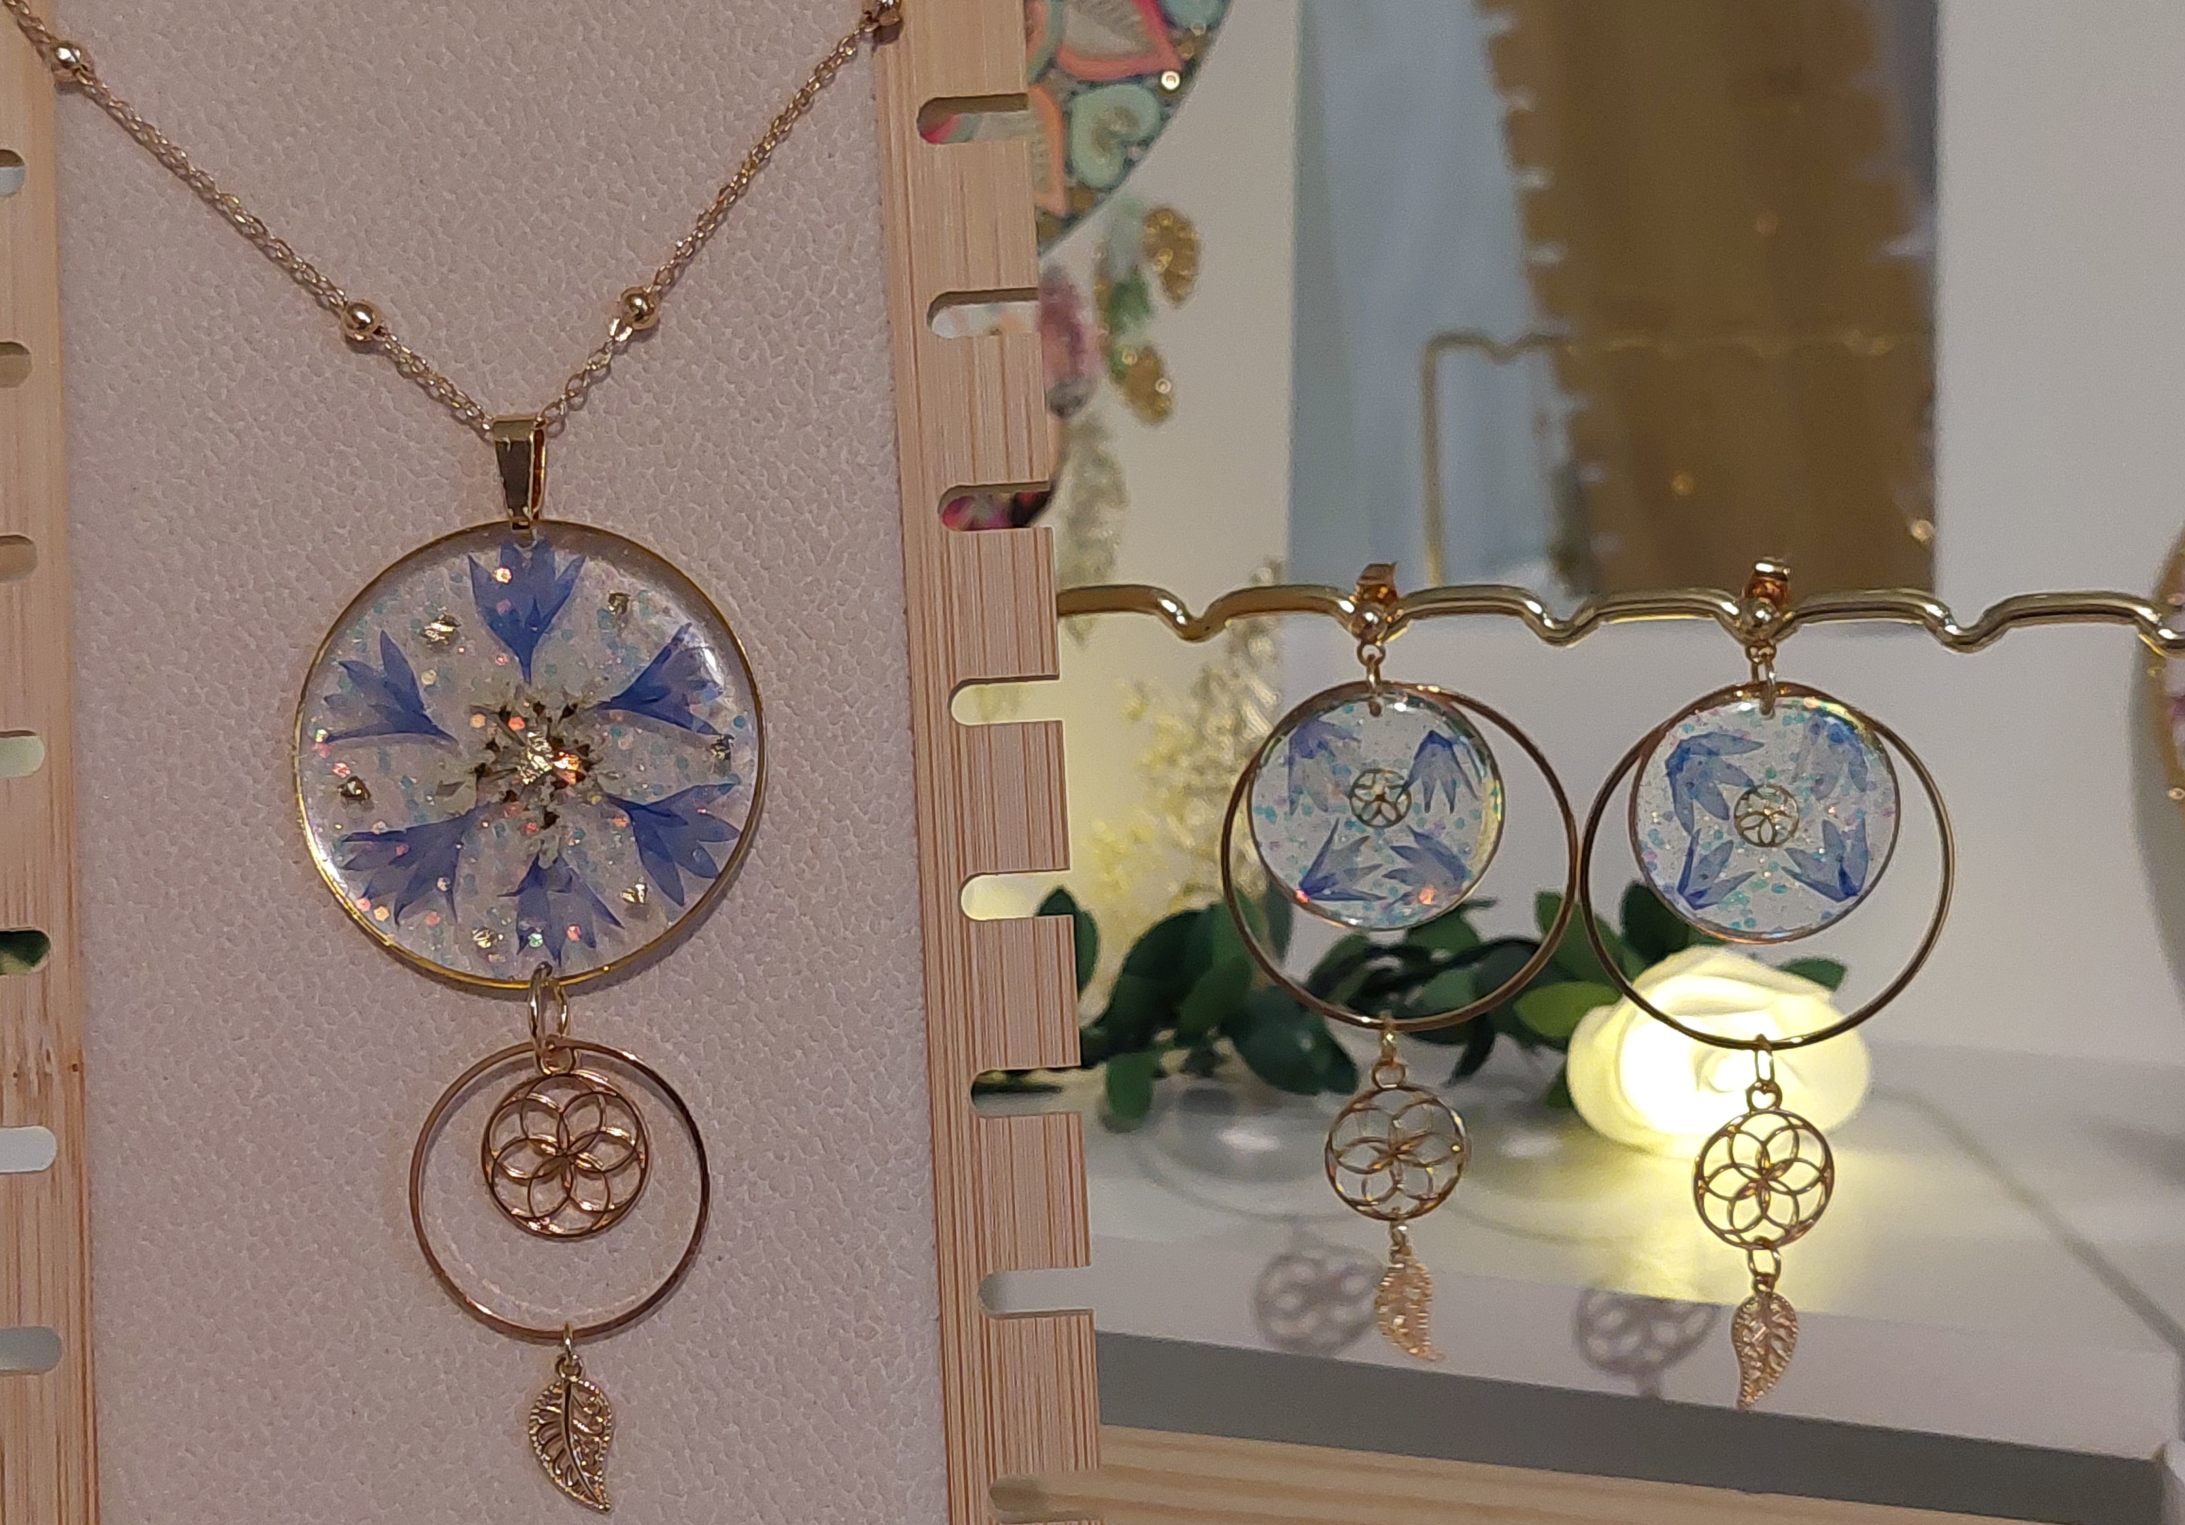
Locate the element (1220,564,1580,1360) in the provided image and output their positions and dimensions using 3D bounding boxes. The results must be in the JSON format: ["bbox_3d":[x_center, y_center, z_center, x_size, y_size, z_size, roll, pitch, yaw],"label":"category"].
[{"bbox_3d":[0.029,0.020,0.150,0.033,0.076,0.009,0,10,11],"label":"element"}]

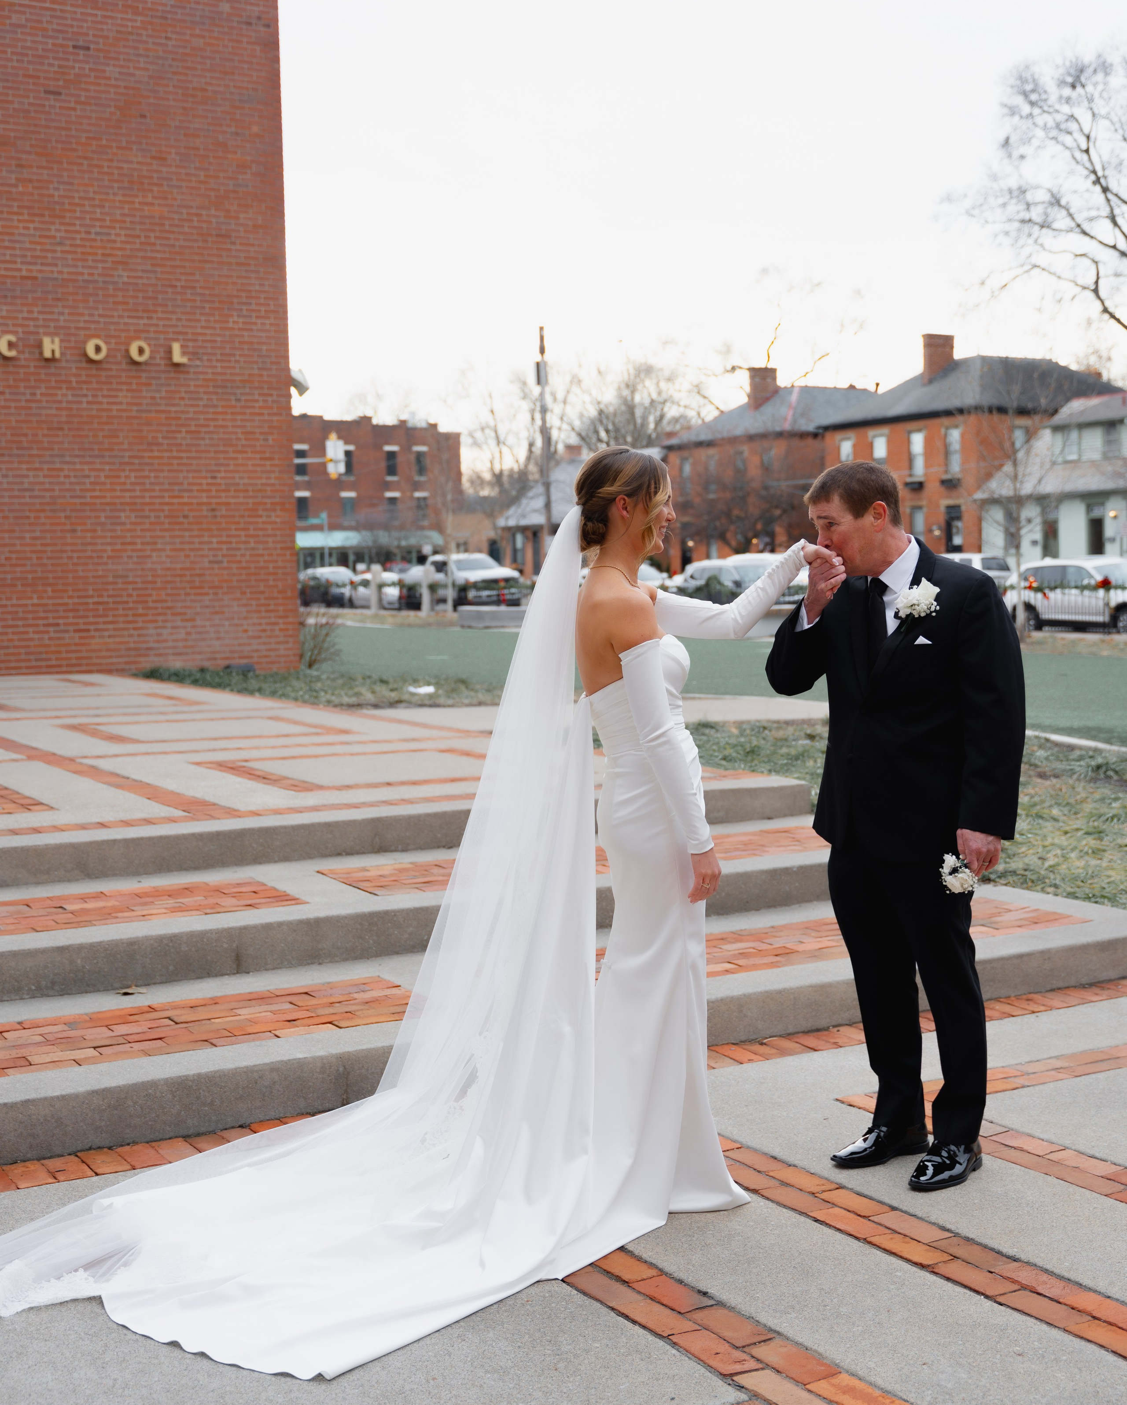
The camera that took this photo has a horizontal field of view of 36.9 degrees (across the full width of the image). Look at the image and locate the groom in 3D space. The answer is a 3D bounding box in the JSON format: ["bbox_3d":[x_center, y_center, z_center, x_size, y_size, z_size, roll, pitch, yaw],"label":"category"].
[{"bbox_3d":[0.836,0.288,4.230,0.450,1.755,0.590,-4,5,-32],"label":"groom"}]

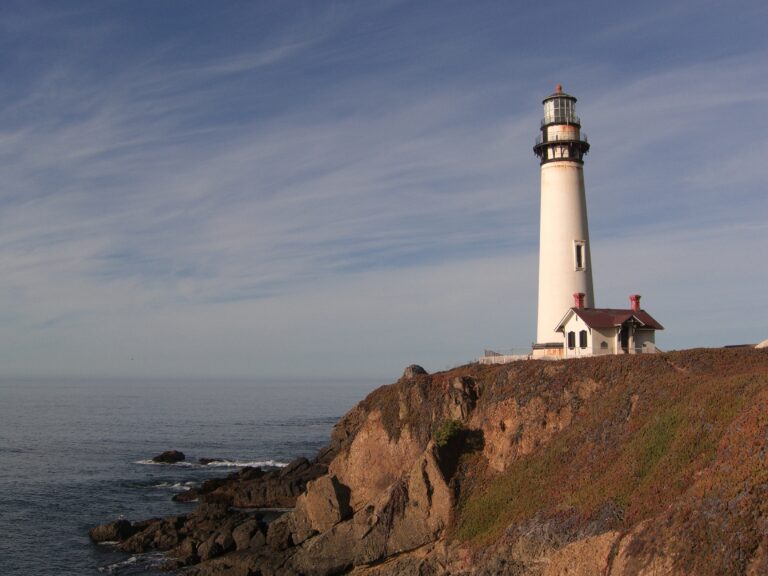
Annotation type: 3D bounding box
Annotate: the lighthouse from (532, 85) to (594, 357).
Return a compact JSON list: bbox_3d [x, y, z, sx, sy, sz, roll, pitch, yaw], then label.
[{"bbox_3d":[22.740,-8.480,105.560,8.400,35.000,8.400,-1,-6,12],"label":"lighthouse"}]

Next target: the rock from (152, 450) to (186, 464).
[{"bbox_3d":[-30.100,23.600,118.400,4.700,1.850,3.200,1,-6,-14],"label":"rock"}]

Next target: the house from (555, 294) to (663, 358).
[{"bbox_3d":[25.800,4.390,95.900,9.500,7.500,8.200,2,-6,-20],"label":"house"}]

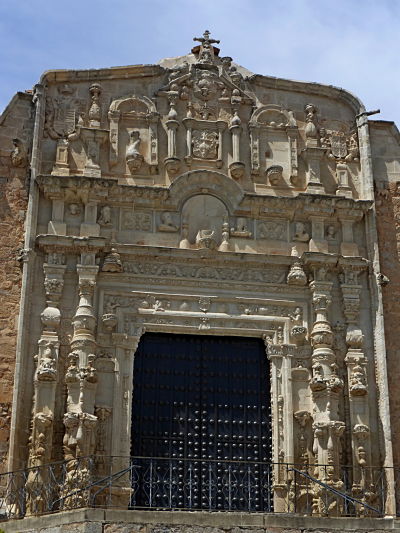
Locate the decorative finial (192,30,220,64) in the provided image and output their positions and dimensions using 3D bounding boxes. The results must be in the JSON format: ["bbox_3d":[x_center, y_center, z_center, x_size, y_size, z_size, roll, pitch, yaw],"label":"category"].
[{"bbox_3d":[0.162,-5.509,27.120,0.640,0.820,0.300,4,-25,-8],"label":"decorative finial"}]

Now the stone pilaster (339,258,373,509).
[{"bbox_3d":[3.488,2.634,23.966,0.450,6.000,0.380,4,-25,-8],"label":"stone pilaster"}]

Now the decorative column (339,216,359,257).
[{"bbox_3d":[3.609,-0.693,26.227,0.400,0.971,0.350,4,-25,-8],"label":"decorative column"}]

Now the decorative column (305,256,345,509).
[{"bbox_3d":[2.790,2.614,23.772,0.600,5.950,0.500,4,-25,-8],"label":"decorative column"}]

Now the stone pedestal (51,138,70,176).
[{"bbox_3d":[-3.143,-2.442,24.476,0.397,1.020,0.340,4,-24,-8],"label":"stone pedestal"}]

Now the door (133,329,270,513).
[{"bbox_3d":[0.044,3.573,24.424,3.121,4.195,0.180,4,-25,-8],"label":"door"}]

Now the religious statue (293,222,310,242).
[{"bbox_3d":[2.399,-0.802,25.434,0.340,0.400,0.220,4,-25,-8],"label":"religious statue"}]

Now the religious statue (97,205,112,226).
[{"bbox_3d":[-2.181,-1.162,24.814,0.310,0.420,0.220,4,-25,-8],"label":"religious statue"}]

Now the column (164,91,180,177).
[{"bbox_3d":[-0.654,-3.212,25.958,0.370,2.080,0.360,4,-25,-8],"label":"column"}]

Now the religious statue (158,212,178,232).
[{"bbox_3d":[-0.753,-1.027,25.780,0.430,0.445,0.220,4,-25,-8],"label":"religious statue"}]

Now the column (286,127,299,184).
[{"bbox_3d":[2.325,-2.801,27.124,0.230,1.667,0.200,4,-25,-8],"label":"column"}]

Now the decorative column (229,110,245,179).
[{"bbox_3d":[0.892,-2.947,26.101,0.360,1.640,0.360,4,-25,-8],"label":"decorative column"}]

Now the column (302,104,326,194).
[{"bbox_3d":[2.865,-2.881,27.057,0.520,2.410,0.500,4,-25,-8],"label":"column"}]

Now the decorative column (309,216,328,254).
[{"bbox_3d":[2.857,-0.706,26.023,0.410,0.895,0.370,4,-25,-8],"label":"decorative column"}]

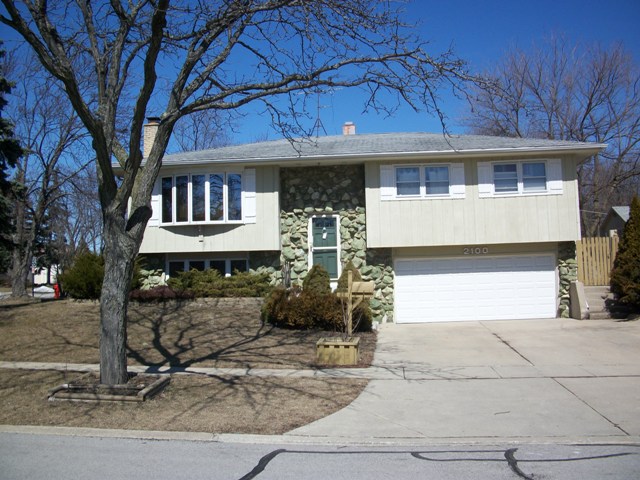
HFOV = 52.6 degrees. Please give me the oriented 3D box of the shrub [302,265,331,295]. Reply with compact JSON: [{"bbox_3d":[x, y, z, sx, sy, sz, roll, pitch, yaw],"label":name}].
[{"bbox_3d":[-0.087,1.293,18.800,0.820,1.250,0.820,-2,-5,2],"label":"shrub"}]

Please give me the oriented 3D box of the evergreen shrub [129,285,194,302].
[{"bbox_3d":[-4.535,1.507,18.400,1.800,0.500,1.000,-2,-5,2],"label":"evergreen shrub"}]

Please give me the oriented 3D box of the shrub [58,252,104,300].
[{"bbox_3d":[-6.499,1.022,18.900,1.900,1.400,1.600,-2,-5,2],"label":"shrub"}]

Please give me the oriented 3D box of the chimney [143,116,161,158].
[{"bbox_3d":[-5.969,-3.657,23.200,0.660,1.550,0.660,-2,-5,2],"label":"chimney"}]

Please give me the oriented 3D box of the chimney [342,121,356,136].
[{"bbox_3d":[1.131,-4.254,24.800,0.480,0.620,0.480,-2,-5,2],"label":"chimney"}]

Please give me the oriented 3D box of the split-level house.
[{"bbox_3d":[1.235,-0.568,24.394,15.000,7.000,10.200,-2,-5,2],"label":"split-level house"}]

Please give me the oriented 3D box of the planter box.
[{"bbox_3d":[0.380,2.292,13.300,0.830,0.460,0.750,-2,-5,7],"label":"planter box"}]

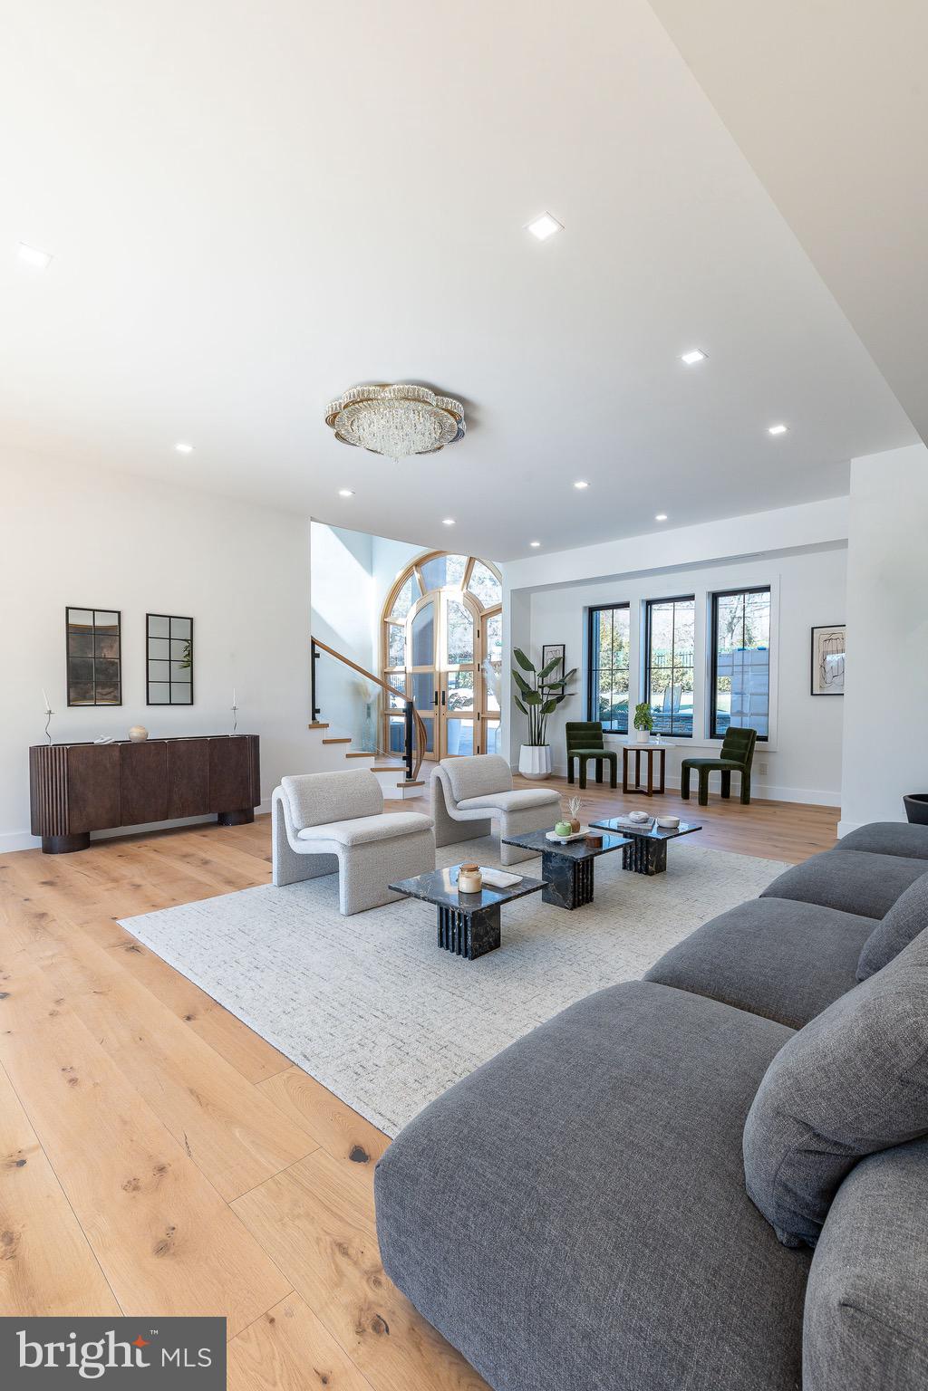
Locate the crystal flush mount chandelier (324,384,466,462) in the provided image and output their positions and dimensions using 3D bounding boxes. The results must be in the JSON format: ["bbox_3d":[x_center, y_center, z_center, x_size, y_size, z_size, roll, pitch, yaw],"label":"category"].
[{"bbox_3d":[-0.448,-1.671,3.997,0.890,0.340,0.890,0,1,0],"label":"crystal flush mount chandelier"}]

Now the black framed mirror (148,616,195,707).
[{"bbox_3d":[-2.621,-0.310,5.535,0.030,0.800,0.410,0,1,44],"label":"black framed mirror"}]

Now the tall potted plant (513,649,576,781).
[{"bbox_3d":[1.133,0.245,8.507,0.760,1.820,0.740,0,1,44],"label":"tall potted plant"}]

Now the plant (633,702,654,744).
[{"bbox_3d":[2.153,0.326,7.420,0.255,0.495,0.255,-1,2,-44],"label":"plant"}]

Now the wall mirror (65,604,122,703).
[{"bbox_3d":[-3.041,-0.310,5.102,0.030,0.800,0.400,0,1,44],"label":"wall mirror"}]

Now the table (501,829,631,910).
[{"bbox_3d":[0.612,1.059,3.720,0.560,0.355,0.550,-1,2,-44],"label":"table"}]

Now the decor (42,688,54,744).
[{"bbox_3d":[-3.172,0.162,4.719,0.085,0.440,0.090,0,1,44],"label":"decor"}]

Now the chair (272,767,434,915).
[{"bbox_3d":[-0.679,0.838,3.824,0.800,0.700,0.655,0,1,44],"label":"chair"}]

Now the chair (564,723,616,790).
[{"bbox_3d":[1.639,0.757,7.985,0.490,0.790,0.580,0,1,-10],"label":"chair"}]

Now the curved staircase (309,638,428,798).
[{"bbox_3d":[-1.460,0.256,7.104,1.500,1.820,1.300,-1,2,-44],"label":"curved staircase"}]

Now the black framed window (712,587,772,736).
[{"bbox_3d":[3.238,-0.342,7.228,0.680,1.760,0.100,0,1,44],"label":"black framed window"}]

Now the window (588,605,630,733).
[{"bbox_3d":[1.994,-0.347,8.431,0.680,1.760,0.100,0,1,44],"label":"window"}]

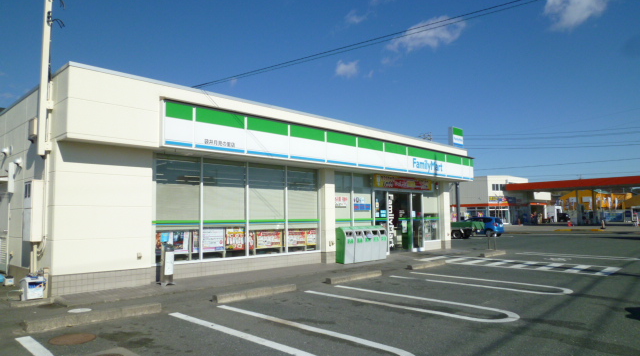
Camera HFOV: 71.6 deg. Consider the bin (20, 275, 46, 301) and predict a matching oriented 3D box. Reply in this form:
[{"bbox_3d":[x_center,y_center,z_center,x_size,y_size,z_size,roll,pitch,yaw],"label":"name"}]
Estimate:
[{"bbox_3d":[-4.946,1.892,7.667,0.330,0.390,0.280,-5,-7,44],"label":"bin"}]

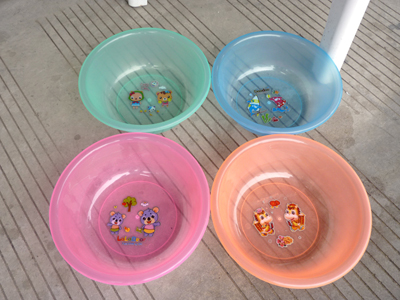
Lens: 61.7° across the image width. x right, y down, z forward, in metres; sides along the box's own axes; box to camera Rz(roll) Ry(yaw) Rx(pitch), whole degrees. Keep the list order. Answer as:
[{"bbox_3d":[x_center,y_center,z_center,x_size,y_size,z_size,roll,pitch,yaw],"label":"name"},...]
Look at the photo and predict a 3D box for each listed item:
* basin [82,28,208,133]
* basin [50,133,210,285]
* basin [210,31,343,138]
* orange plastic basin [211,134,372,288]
[{"bbox_3d":[-0.137,-0.162,0.880,0.324,0.112,0.324,0,62,-1],"label":"basin"},{"bbox_3d":[-0.142,0.128,0.728,0.324,0.112,0.324,0,62,-1],"label":"basin"},{"bbox_3d":[0.190,-0.154,0.880,0.324,0.112,0.324,0,62,-1],"label":"basin"},{"bbox_3d":[0.183,0.133,0.730,0.324,0.112,0.324,0,62,-1],"label":"orange plastic basin"}]

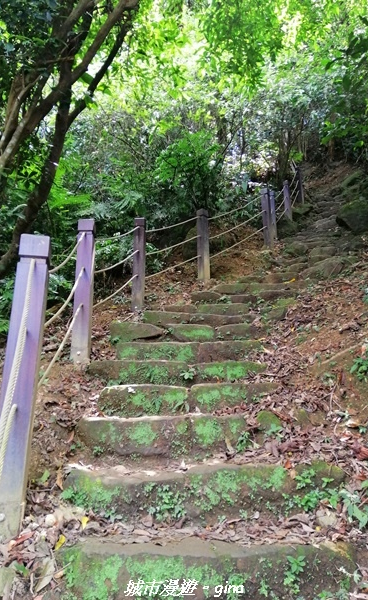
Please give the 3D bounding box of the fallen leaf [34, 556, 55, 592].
[{"bbox_3d":[-0.385,0.769,1.262,0.045,0.015,0.111,3,18,14],"label":"fallen leaf"}]

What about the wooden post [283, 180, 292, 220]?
[{"bbox_3d":[2.122,-2.017,9.177,0.110,0.910,0.110,-13,-22,31],"label":"wooden post"}]

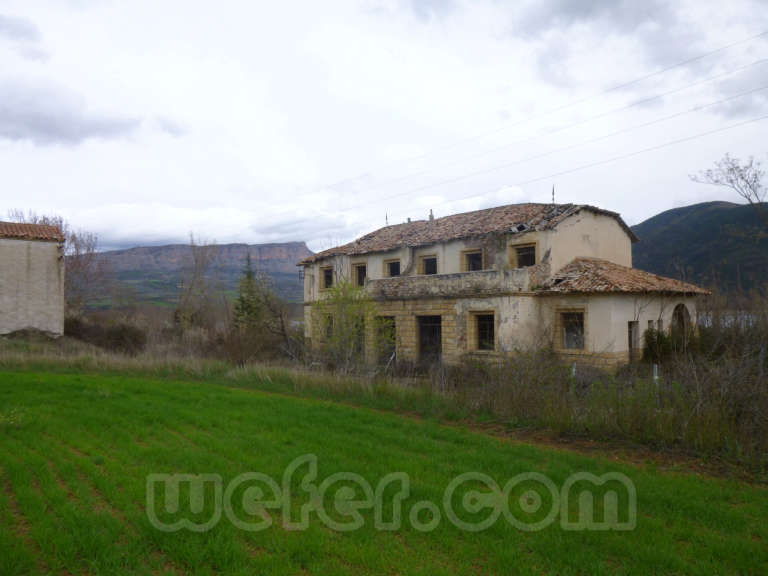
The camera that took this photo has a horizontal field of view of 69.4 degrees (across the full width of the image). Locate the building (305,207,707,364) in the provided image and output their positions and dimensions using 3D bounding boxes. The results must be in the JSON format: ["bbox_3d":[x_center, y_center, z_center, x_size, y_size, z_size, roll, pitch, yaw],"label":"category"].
[{"bbox_3d":[5.493,-0.232,37.363,13.710,8.870,25.070,1,-3,-43],"label":"building"}]

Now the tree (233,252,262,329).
[{"bbox_3d":[-10.601,0.853,43.000,2.500,6.900,2.500,-1,-2,0],"label":"tree"}]

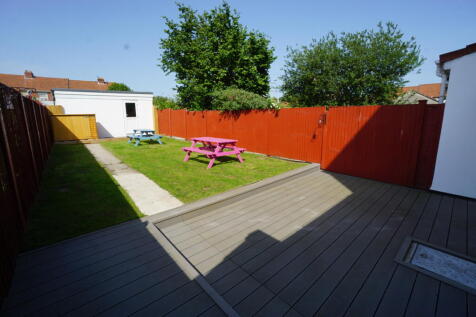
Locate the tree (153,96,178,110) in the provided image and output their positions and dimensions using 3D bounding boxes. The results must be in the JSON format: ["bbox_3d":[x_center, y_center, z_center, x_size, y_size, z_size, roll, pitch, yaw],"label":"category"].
[{"bbox_3d":[-6.436,-3.757,17.802,3.200,3.480,3.000,-2,11,-19],"label":"tree"}]

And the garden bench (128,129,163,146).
[{"bbox_3d":[-5.192,-1.165,11.072,1.440,0.730,1.510,-8,13,-41],"label":"garden bench"}]

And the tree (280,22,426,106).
[{"bbox_3d":[5.717,-3.736,10.756,6.800,6.410,6.200,6,11,26],"label":"tree"}]

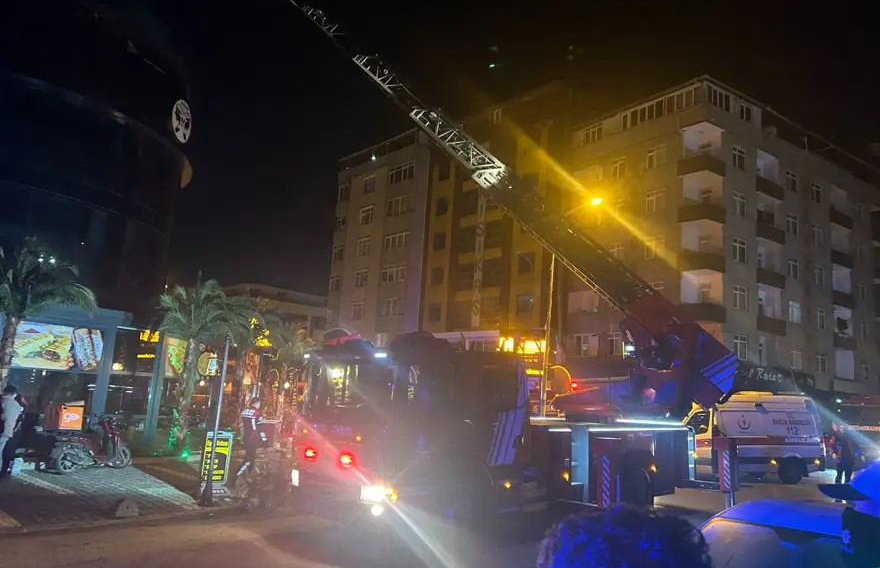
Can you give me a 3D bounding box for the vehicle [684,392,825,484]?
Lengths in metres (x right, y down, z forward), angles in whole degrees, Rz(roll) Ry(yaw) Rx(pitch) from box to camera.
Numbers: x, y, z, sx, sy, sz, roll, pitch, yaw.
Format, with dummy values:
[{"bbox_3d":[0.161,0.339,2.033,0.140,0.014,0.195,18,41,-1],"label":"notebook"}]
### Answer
[{"bbox_3d":[8.145,4.372,19.557,5.900,2.700,2.050,5,-9,-16],"label":"vehicle"}]

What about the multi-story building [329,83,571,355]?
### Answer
[{"bbox_3d":[3.732,-0.386,58.064,26.000,24.000,14.000,-6,-13,44],"label":"multi-story building"}]

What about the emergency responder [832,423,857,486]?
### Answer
[{"bbox_3d":[9.380,4.158,15.342,0.360,1.760,0.550,-2,-11,30],"label":"emergency responder"}]

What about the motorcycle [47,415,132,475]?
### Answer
[{"bbox_3d":[-6.891,3.122,13.255,0.700,1.250,1.880,0,-10,23],"label":"motorcycle"}]

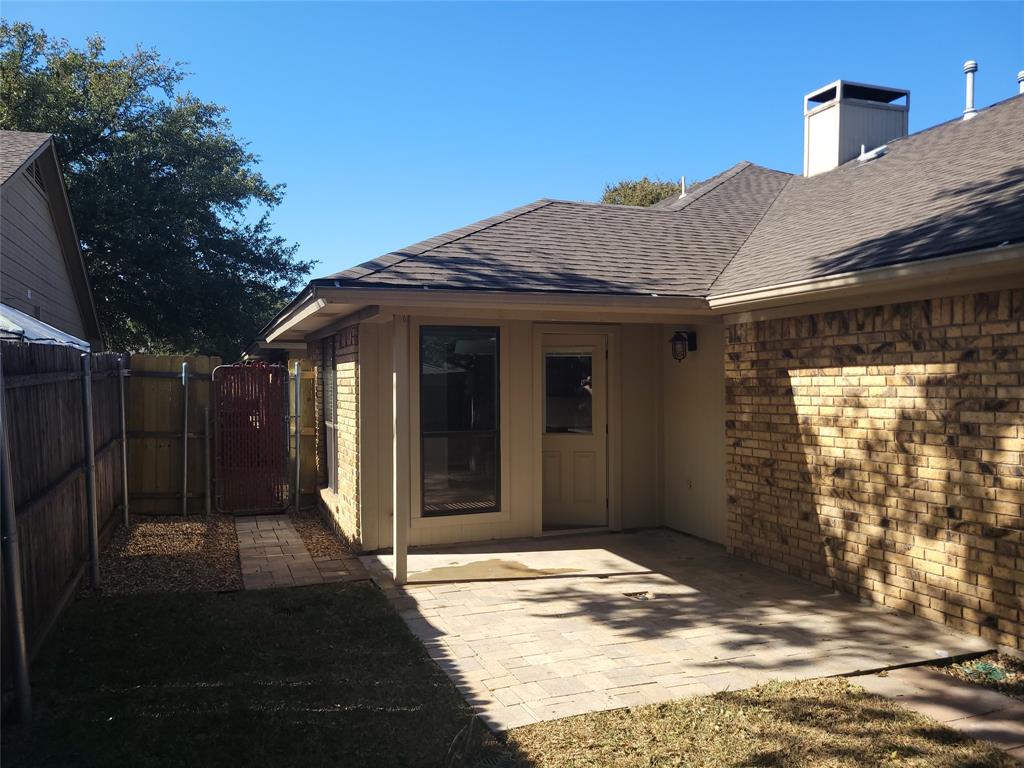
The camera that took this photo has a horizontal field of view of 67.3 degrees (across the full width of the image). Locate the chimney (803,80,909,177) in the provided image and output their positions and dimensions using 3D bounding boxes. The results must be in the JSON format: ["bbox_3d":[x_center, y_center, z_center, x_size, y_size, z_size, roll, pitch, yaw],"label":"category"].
[{"bbox_3d":[5.744,-4.113,12.833,1.450,1.420,0.800,0,0,-21],"label":"chimney"}]

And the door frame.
[{"bbox_3d":[0.679,0.464,7.997,1.029,2.180,0.140,0,0,-21],"label":"door frame"}]

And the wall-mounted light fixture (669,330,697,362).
[{"bbox_3d":[1.711,-0.370,7.733,0.270,0.325,0.180,0,0,-21],"label":"wall-mounted light fixture"}]

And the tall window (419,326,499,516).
[{"bbox_3d":[-0.499,0.359,7.545,0.819,1.847,0.100,0,0,-21],"label":"tall window"}]

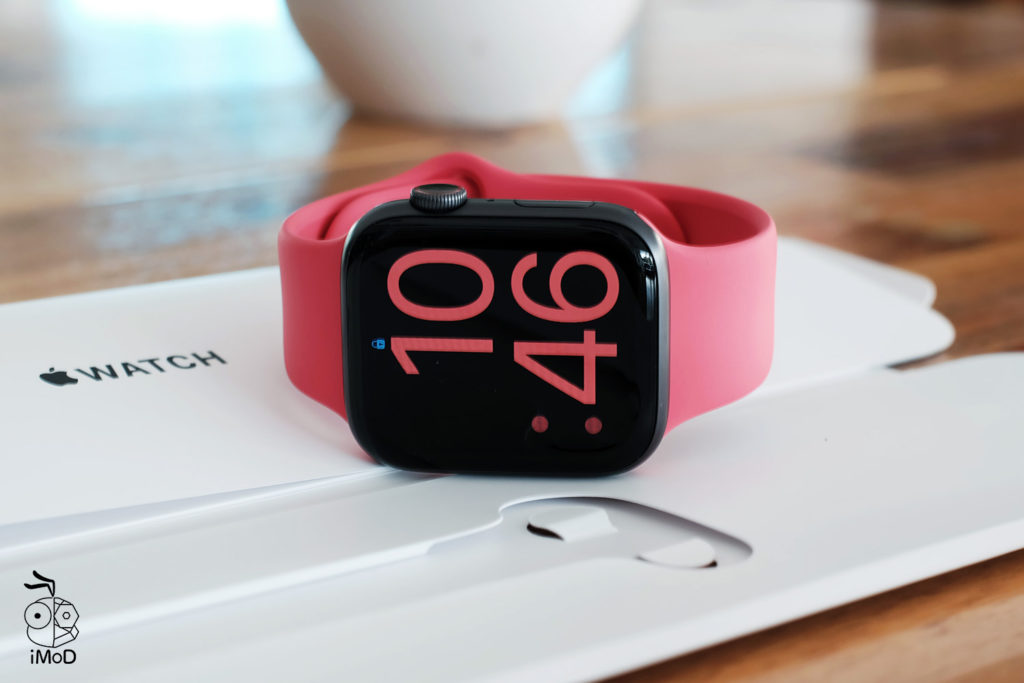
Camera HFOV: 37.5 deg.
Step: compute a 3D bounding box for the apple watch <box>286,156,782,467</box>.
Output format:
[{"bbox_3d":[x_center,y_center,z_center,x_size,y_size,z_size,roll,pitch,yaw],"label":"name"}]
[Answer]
[{"bbox_3d":[0.003,-0.009,0.232,0.073,0.029,0.064,1,17,6],"label":"apple watch"}]

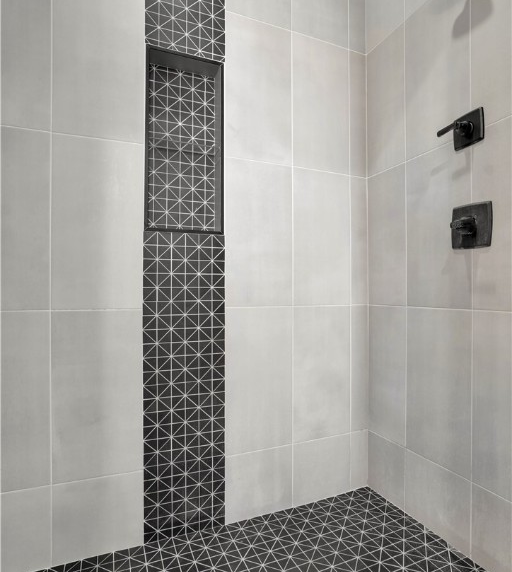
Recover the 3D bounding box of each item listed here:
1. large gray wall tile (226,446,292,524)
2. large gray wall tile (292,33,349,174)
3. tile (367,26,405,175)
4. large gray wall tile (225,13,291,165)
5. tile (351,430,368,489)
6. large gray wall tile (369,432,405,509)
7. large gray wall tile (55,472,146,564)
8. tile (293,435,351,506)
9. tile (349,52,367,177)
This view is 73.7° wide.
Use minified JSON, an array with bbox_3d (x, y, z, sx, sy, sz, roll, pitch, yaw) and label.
[{"bbox_3d":[0.018,0.833,1.456,0.301,0.275,0.010,0,0,-21],"label":"large gray wall tile"},{"bbox_3d":[0.301,-0.825,1.574,0.305,0.605,0.010,0,0,-21],"label":"large gray wall tile"},{"bbox_3d":[0.593,-0.826,1.562,0.010,0.605,0.223,0,0,-23],"label":"tile"},{"bbox_3d":[0.017,-0.836,1.479,0.303,0.610,0.012,0,0,-22],"label":"large gray wall tile"},{"bbox_3d":[0.501,0.846,1.661,0.104,0.271,0.012,0,0,-22],"label":"tile"},{"bbox_3d":[0.604,0.845,1.579,0.012,0.271,0.232,0,0,-22],"label":"large gray wall tile"},{"bbox_3d":[-0.564,0.832,1.229,0.297,0.274,0.010,0,0,-21],"label":"large gray wall tile"},{"bbox_3d":[0.303,0.834,1.567,0.305,0.275,0.010,0,0,-21],"label":"tile"},{"bbox_3d":[0.493,-0.825,1.649,0.100,0.605,0.010,0,0,-21],"label":"tile"}]

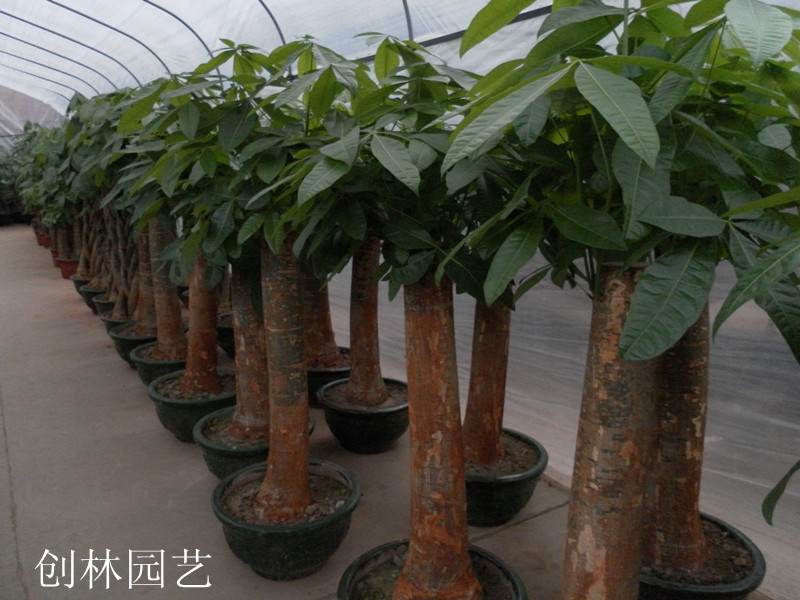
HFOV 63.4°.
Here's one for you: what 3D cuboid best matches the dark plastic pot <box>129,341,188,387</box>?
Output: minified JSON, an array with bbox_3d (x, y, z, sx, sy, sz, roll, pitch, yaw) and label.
[{"bbox_3d":[-1.157,0.375,3.339,0.420,0.223,0.420,1,11,0],"label":"dark plastic pot"}]

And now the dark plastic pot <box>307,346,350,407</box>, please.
[{"bbox_3d":[-0.409,0.418,3.402,0.430,0.240,0.430,2,10,0],"label":"dark plastic pot"}]

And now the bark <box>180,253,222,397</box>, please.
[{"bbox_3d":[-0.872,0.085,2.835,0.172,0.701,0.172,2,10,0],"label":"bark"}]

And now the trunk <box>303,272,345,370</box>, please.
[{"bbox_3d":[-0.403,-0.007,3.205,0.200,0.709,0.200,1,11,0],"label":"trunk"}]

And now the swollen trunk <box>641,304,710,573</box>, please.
[{"bbox_3d":[0.730,0.331,1.672,0.168,0.744,0.168,2,10,0],"label":"swollen trunk"}]

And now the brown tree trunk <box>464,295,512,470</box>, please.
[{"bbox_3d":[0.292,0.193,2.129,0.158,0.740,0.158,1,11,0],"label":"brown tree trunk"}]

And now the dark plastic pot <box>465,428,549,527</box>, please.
[{"bbox_3d":[0.299,0.643,2.294,0.430,0.240,0.430,2,10,0],"label":"dark plastic pot"}]

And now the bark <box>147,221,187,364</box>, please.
[{"bbox_3d":[-1.160,-0.068,3.256,0.189,0.766,0.189,1,11,0],"label":"bark"}]

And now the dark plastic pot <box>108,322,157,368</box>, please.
[{"bbox_3d":[-1.466,0.283,3.793,0.420,0.223,0.420,1,11,0],"label":"dark plastic pot"}]

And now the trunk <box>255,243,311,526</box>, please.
[{"bbox_3d":[-0.340,0.219,1.868,0.161,0.817,0.161,2,10,0],"label":"trunk"}]

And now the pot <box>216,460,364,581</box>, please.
[{"bbox_3d":[-0.338,0.681,1.951,0.434,0.240,0.434,2,10,0],"label":"pot"}]

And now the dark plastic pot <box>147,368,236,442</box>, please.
[{"bbox_3d":[-0.897,0.489,2.907,0.430,0.240,0.430,2,10,0],"label":"dark plastic pot"}]

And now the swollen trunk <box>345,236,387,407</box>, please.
[{"bbox_3d":[-0.145,0.088,2.786,0.168,0.765,0.168,2,10,0],"label":"swollen trunk"}]

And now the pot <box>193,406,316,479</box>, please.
[{"bbox_3d":[-0.534,0.565,2.396,0.420,0.223,0.420,1,11,0],"label":"pot"}]

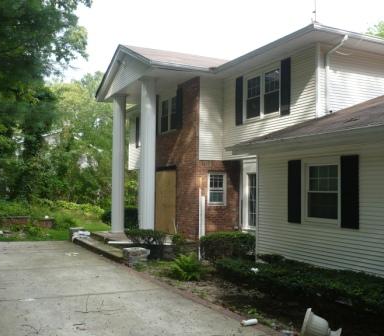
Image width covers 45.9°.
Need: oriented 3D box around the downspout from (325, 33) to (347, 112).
[{"bbox_3d":[3.670,-2.339,11.495,0.195,1.859,0.507,1,-3,-28],"label":"downspout"}]

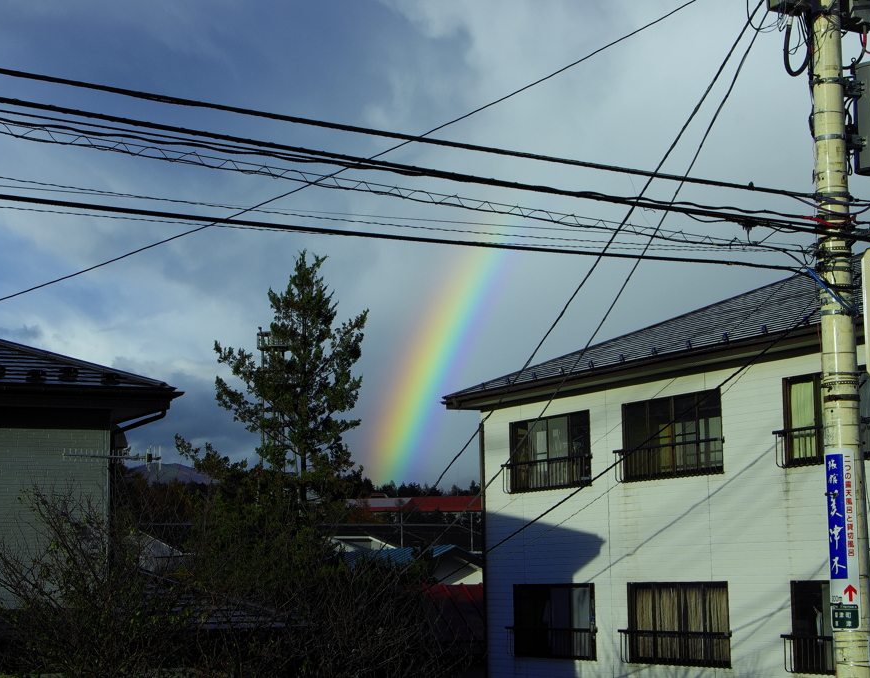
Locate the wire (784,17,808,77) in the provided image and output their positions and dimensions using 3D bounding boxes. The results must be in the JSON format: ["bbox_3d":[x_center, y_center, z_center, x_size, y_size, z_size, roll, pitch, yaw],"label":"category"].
[{"bbox_3d":[3.384,-2.729,17.800,0.250,0.570,0.120,0,-7,-8],"label":"wire"}]

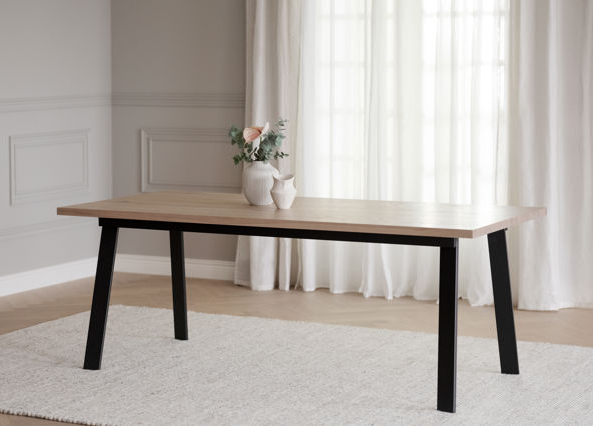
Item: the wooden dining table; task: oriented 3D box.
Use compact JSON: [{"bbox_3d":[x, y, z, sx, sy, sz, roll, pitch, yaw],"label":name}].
[{"bbox_3d":[0.009,0.354,6.873,2.060,0.755,0.855,3,7,29],"label":"wooden dining table"}]

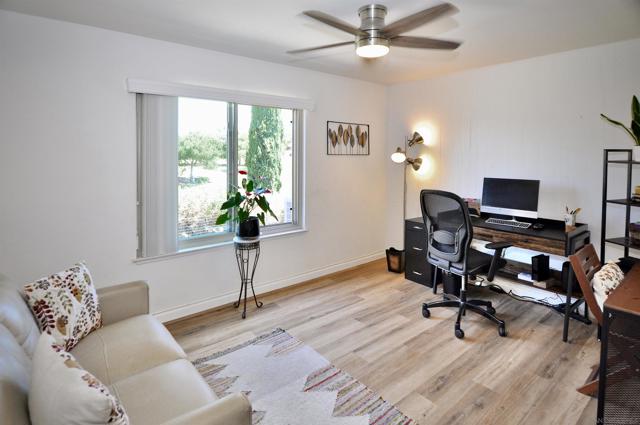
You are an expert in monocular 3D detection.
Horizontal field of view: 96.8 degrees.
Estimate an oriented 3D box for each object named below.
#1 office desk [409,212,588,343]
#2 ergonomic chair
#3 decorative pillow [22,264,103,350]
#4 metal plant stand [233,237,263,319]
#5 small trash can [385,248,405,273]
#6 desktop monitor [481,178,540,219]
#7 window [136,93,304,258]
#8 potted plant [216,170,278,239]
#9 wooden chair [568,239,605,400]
[{"bbox_3d":[1.600,0.450,2.810,0.540,0.810,1.420,-7,11,-41],"label":"office desk"},{"bbox_3d":[1.215,0.385,2.360,0.640,1.070,0.640,-5,9,-31],"label":"ergonomic chair"},{"bbox_3d":[-1.470,0.540,1.630,0.140,0.390,0.380,-19,2,19],"label":"decorative pillow"},{"bbox_3d":[-0.660,0.560,2.550,0.270,0.660,0.270,-6,10,-35],"label":"metal plant stand"},{"bbox_3d":[0.945,0.590,3.500,0.240,0.270,0.240,8,11,44],"label":"small trash can"},{"bbox_3d":[1.860,-0.125,2.800,0.170,0.430,0.530,-8,11,-44],"label":"desktop monitor"},{"bbox_3d":[-0.805,-0.365,2.720,1.530,1.300,0.100,-6,10,-34],"label":"window"},{"bbox_3d":[-0.635,-0.075,2.500,0.500,0.600,0.450,-6,10,-35],"label":"potted plant"},{"bbox_3d":[1.830,0.680,1.620,0.460,0.800,0.480,-7,11,-41],"label":"wooden chair"}]

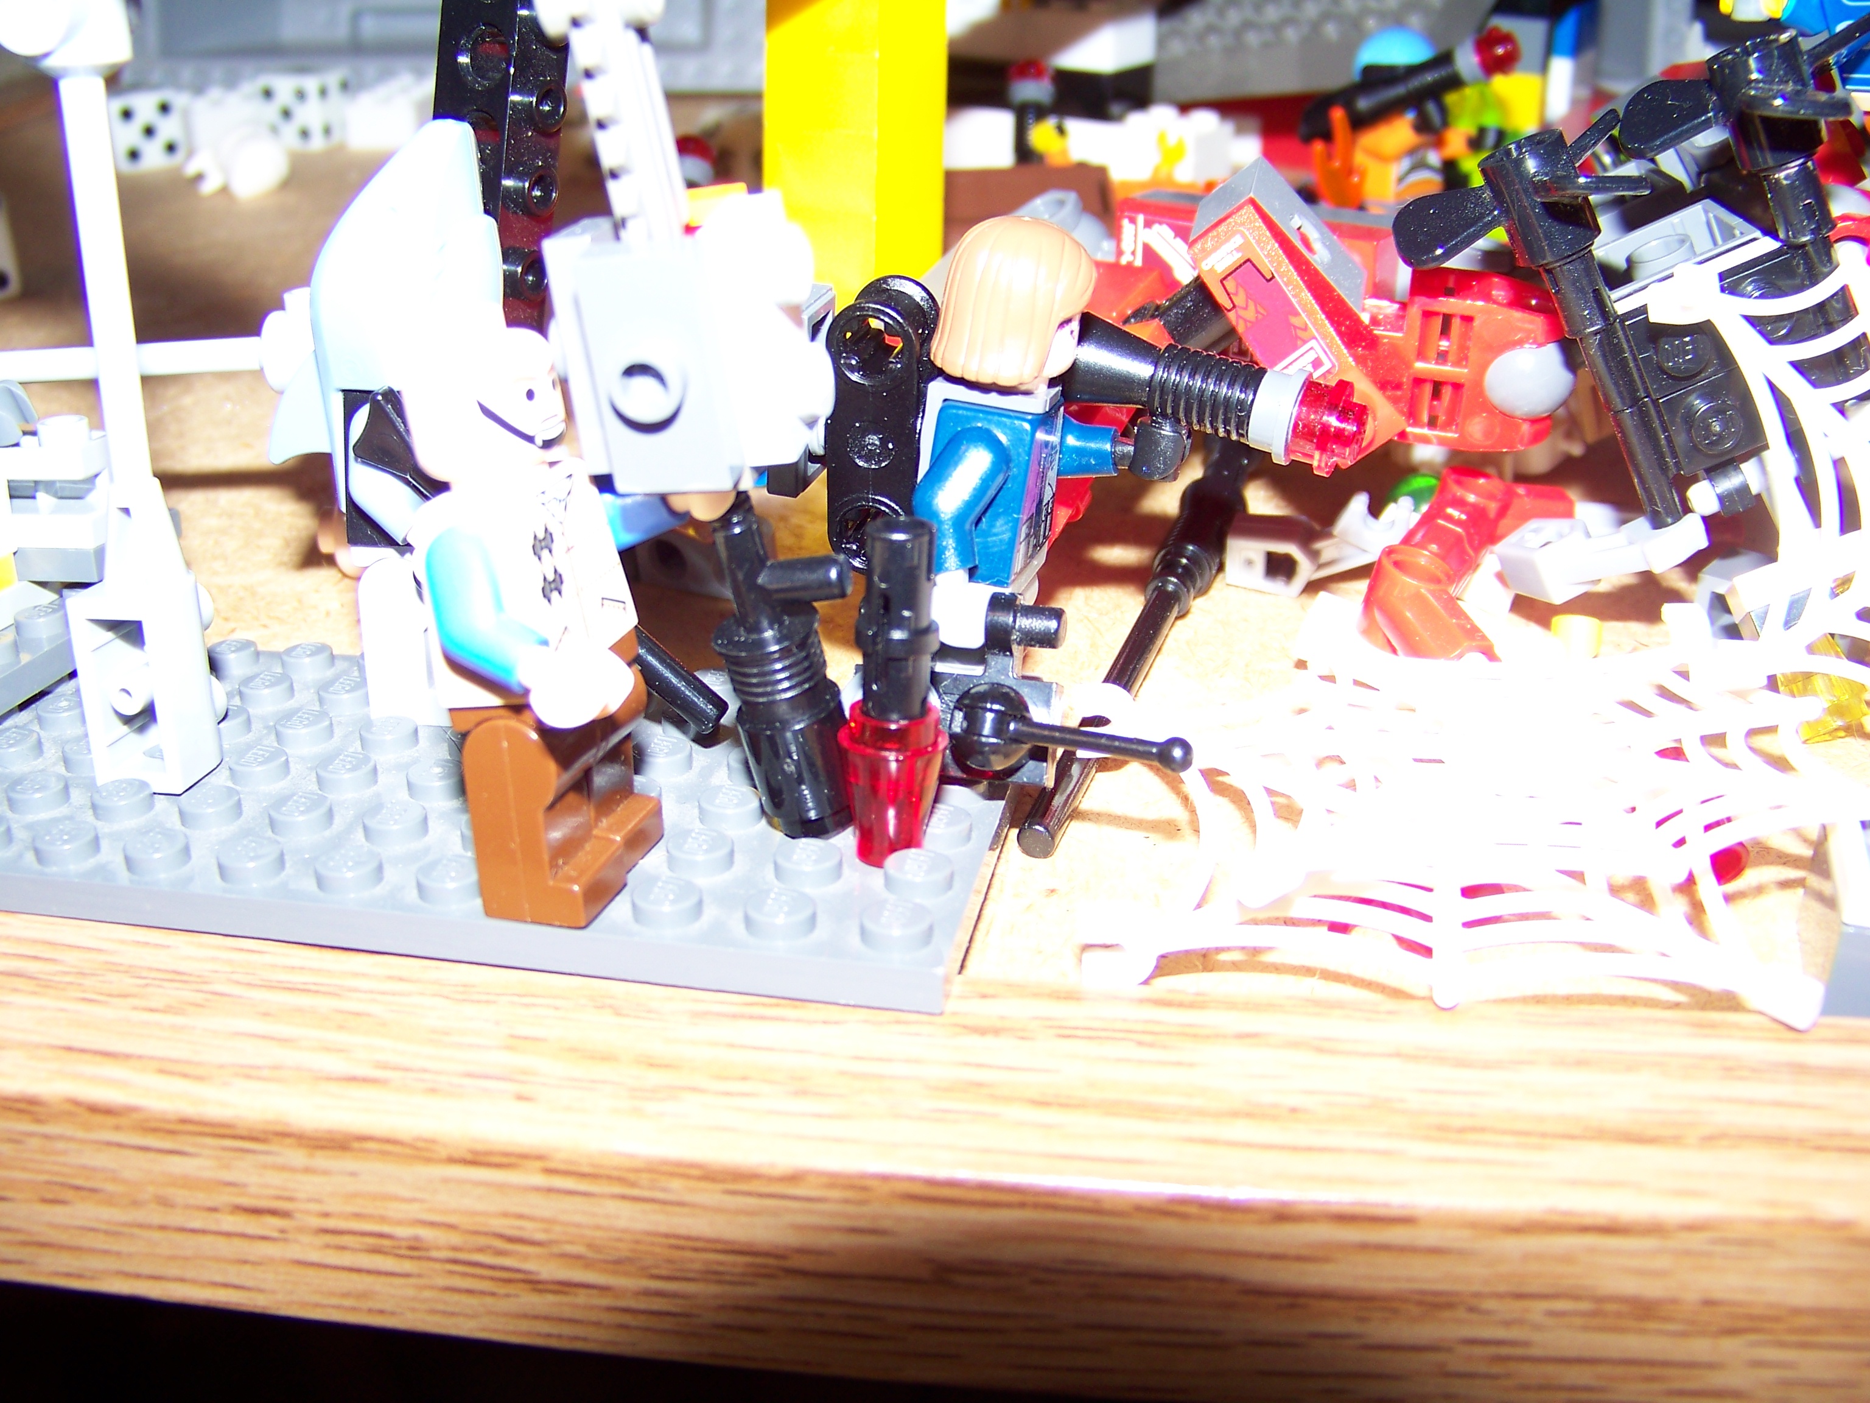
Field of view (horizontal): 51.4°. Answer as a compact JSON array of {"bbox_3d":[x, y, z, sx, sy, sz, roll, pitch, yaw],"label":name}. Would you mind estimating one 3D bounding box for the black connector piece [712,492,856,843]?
[{"bbox_3d":[-0.011,-0.003,0.140,0.011,0.025,0.009,-4,21,13],"label":"black connector piece"}]

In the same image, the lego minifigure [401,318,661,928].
[{"bbox_3d":[-0.026,-0.006,0.130,0.016,0.041,0.024,2,22,11],"label":"lego minifigure"}]

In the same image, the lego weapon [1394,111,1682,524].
[{"bbox_3d":[0.056,-0.032,0.174,0.024,0.038,0.025,-21,20,20],"label":"lego weapon"}]

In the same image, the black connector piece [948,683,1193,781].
[{"bbox_3d":[0.010,0.002,0.143,0.018,0.007,0.008,9,4,12],"label":"black connector piece"}]

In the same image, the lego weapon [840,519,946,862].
[{"bbox_3d":[-0.003,-0.001,0.137,0.008,0.025,0.008,6,23,9],"label":"lego weapon"}]

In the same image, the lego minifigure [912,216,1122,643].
[{"bbox_3d":[0.006,-0.017,0.152,0.018,0.041,0.024,9,19,8],"label":"lego minifigure"}]

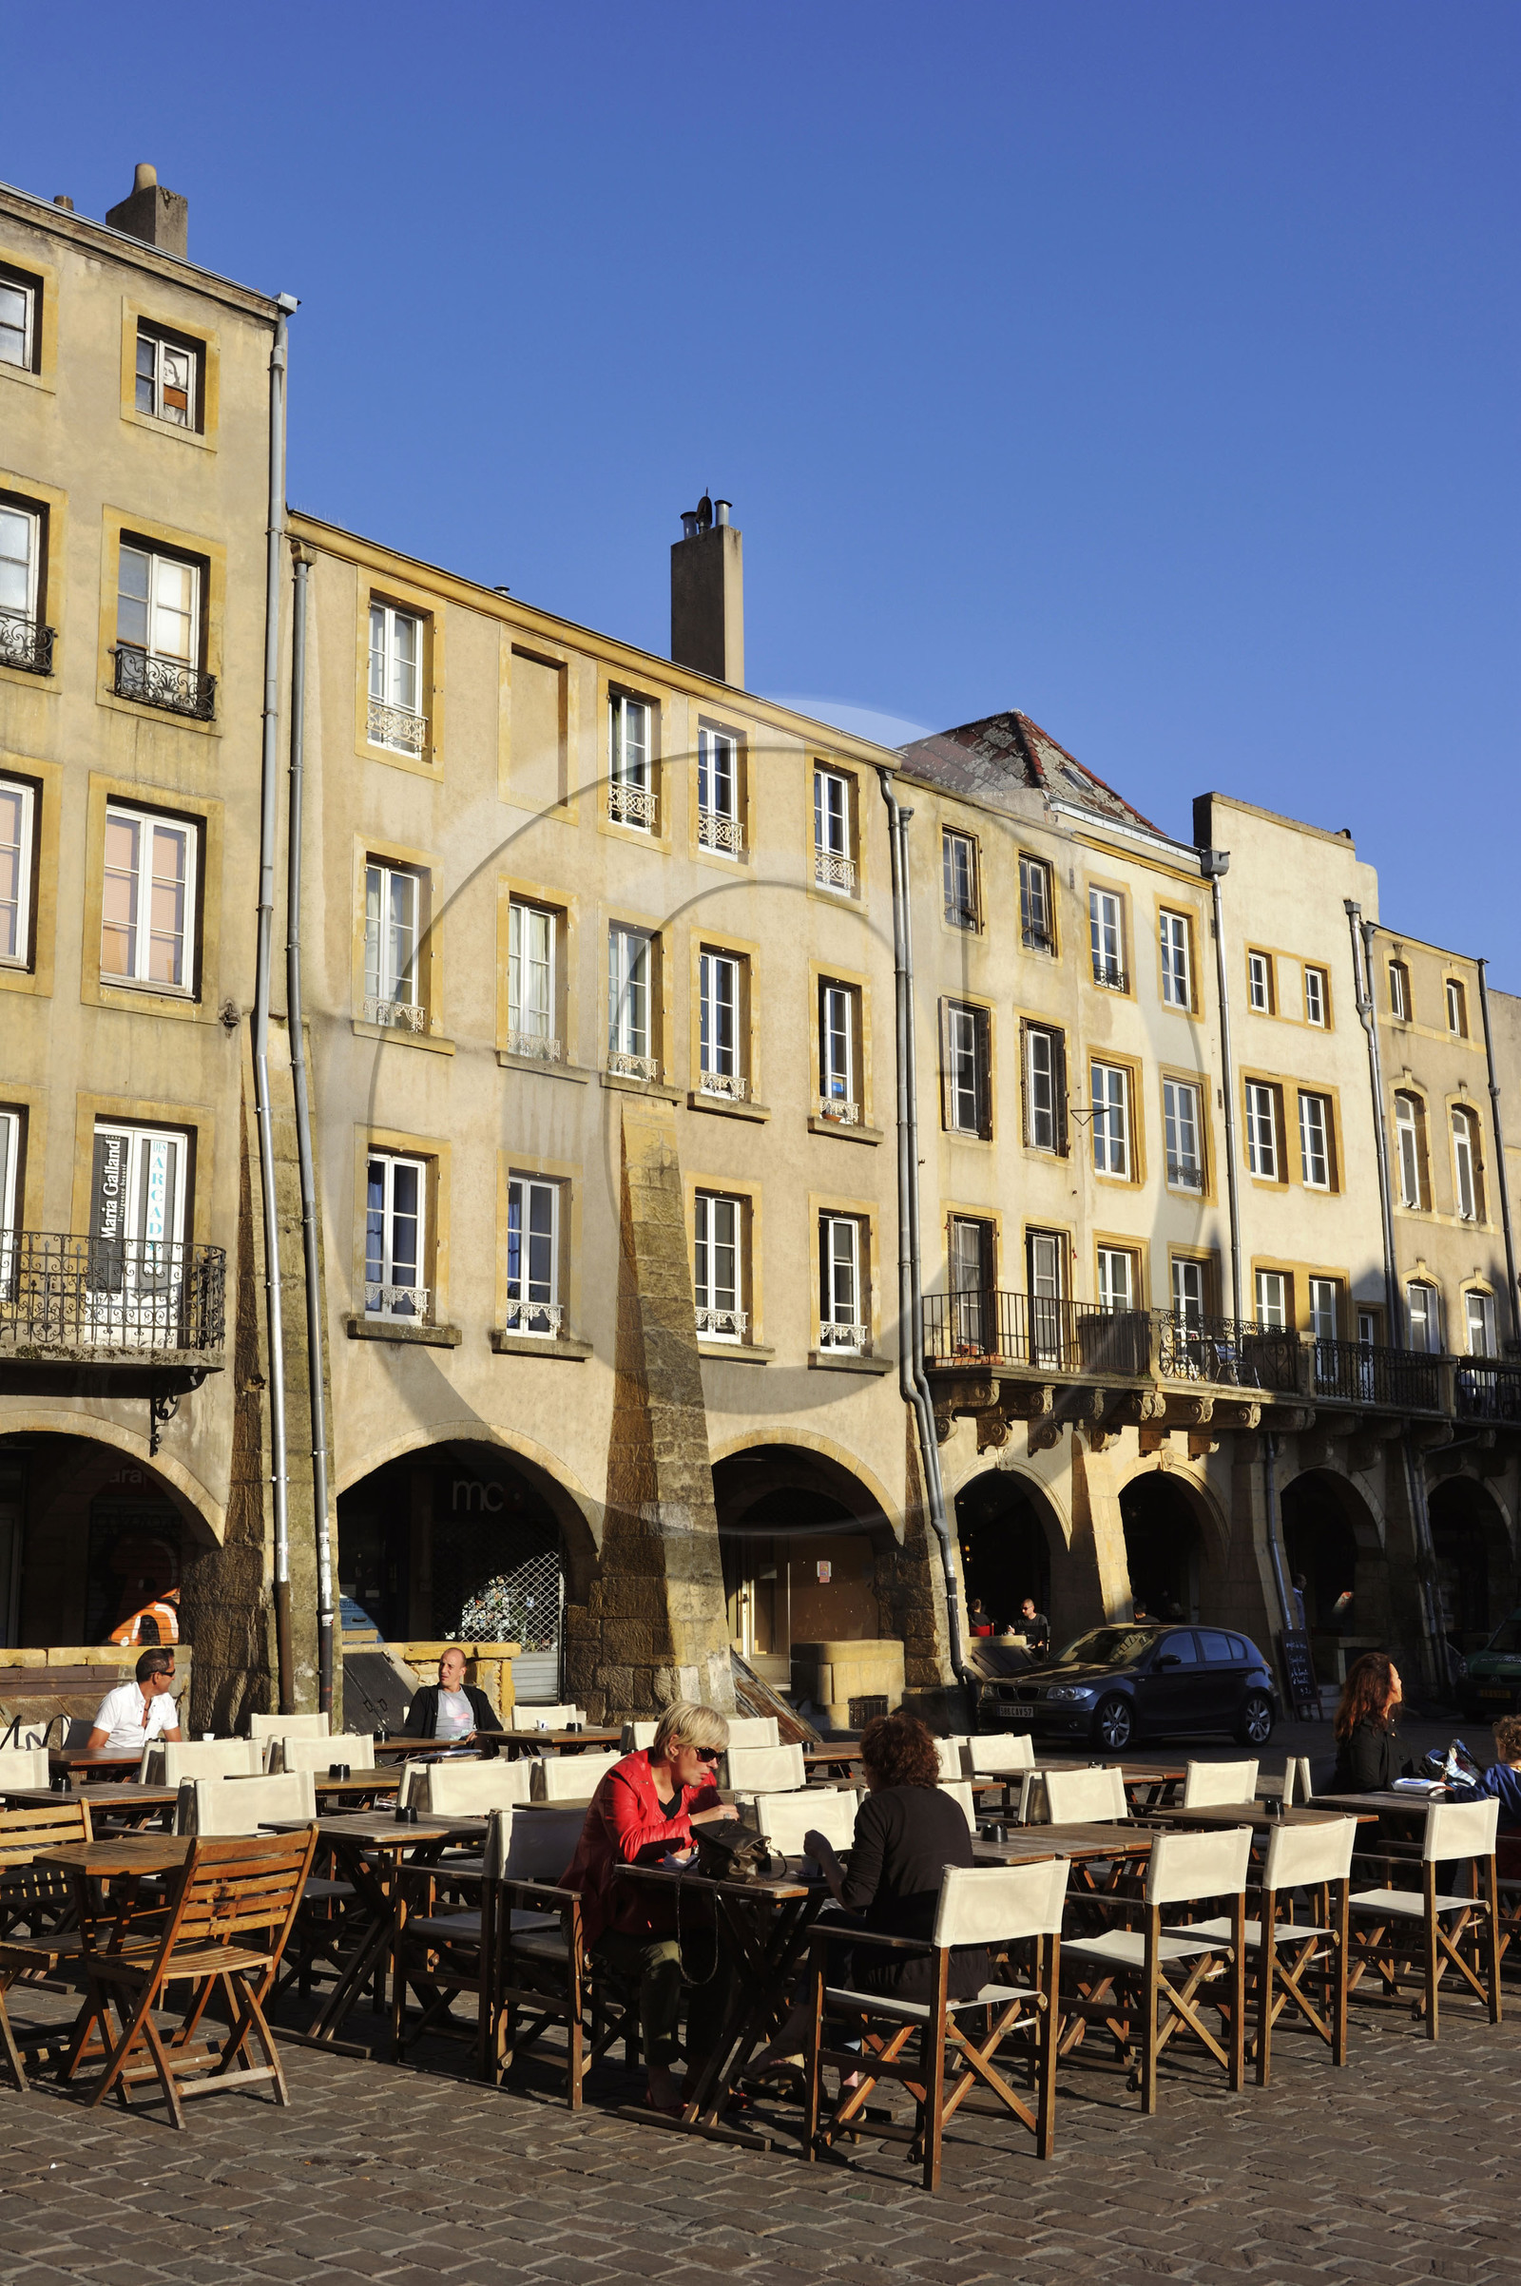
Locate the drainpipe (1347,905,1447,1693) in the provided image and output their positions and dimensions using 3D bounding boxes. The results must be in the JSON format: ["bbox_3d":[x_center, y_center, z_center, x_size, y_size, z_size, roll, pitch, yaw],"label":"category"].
[{"bbox_3d":[10.999,2.340,41.726,0.500,13.600,0.600,10,-15,-43],"label":"drainpipe"}]

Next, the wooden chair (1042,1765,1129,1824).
[{"bbox_3d":[1.637,3.284,10.894,0.500,0.870,0.570,-11,-15,42],"label":"wooden chair"}]

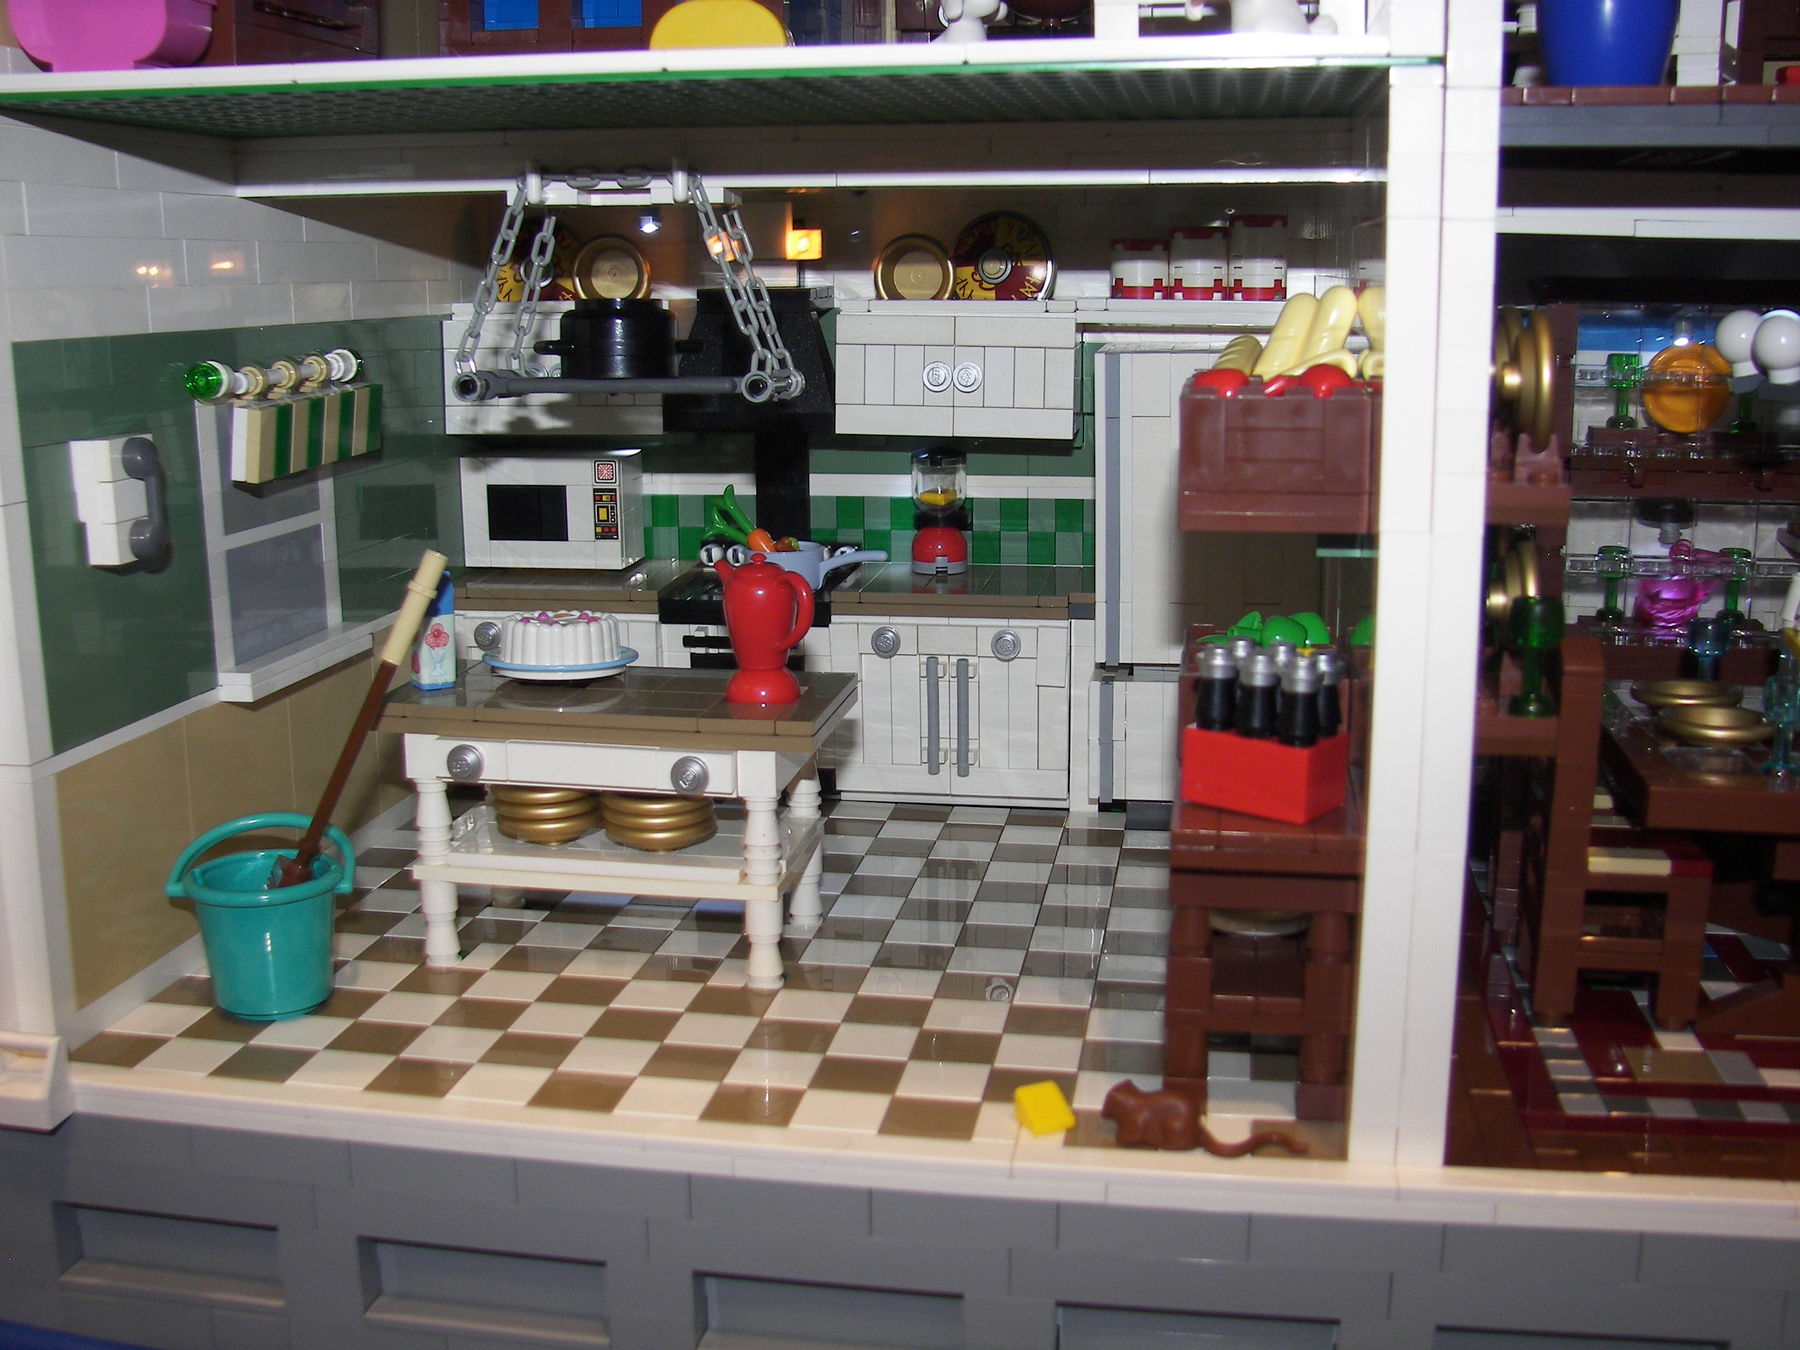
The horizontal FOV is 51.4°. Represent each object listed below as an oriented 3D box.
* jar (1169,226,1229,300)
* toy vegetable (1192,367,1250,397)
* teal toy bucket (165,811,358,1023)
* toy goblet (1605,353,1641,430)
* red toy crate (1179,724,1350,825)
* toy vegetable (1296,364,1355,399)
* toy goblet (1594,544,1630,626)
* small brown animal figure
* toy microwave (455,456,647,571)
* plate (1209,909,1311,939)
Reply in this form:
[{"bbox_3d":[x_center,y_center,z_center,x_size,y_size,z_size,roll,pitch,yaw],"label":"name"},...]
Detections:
[{"bbox_3d":[0.080,-0.111,0.503,0.016,0.019,0.016,2,12,10],"label":"jar"},{"bbox_3d":[0.054,-0.047,0.313,0.010,0.009,0.010,2,12,9],"label":"toy vegetable"},{"bbox_3d":[-0.124,0.047,0.370,0.038,0.038,0.033,-1,11,-3],"label":"teal toy bucket"},{"bbox_3d":[0.180,-0.071,0.468,0.008,0.018,0.008,2,12,9],"label":"toy goblet"},{"bbox_3d":[0.063,0.016,0.325,0.024,0.013,0.016,9,15,39],"label":"red toy crate"},{"bbox_3d":[0.072,-0.048,0.319,0.010,0.009,0.010,2,12,9],"label":"toy vegetable"},{"bbox_3d":[0.175,-0.022,0.460,0.009,0.019,0.009,2,12,10],"label":"toy goblet"},{"bbox_3d":[0.050,0.072,0.308,0.035,0.011,0.011,2,12,10],"label":"small brown animal figure"},{"bbox_3d":[-0.100,-0.048,0.546,0.048,0.032,0.027,2,12,9],"label":"toy microwave"},{"bbox_3d":[0.064,0.044,0.341,0.024,0.005,0.024,2,12,10],"label":"plate"}]

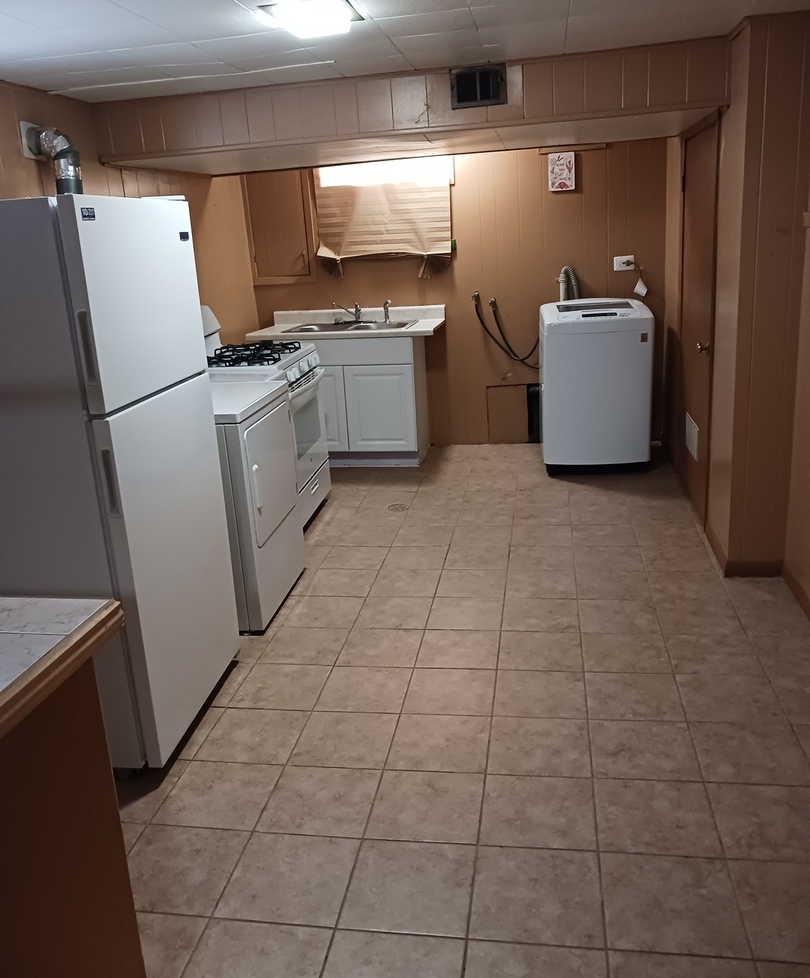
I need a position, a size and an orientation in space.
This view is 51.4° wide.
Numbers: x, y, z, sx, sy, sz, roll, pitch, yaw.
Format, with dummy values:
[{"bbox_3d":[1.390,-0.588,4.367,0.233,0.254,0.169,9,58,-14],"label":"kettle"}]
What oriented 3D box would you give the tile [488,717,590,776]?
[{"bbox_3d":[0.418,0.800,2.621,0.304,0.010,0.304,-1,17,10],"label":"tile"}]

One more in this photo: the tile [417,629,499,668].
[{"bbox_3d":[0.211,0.615,3.224,0.302,0.010,0.302,-1,17,10],"label":"tile"}]

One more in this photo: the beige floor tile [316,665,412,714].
[{"bbox_3d":[-0.140,0.717,3.016,0.304,0.010,0.304,-1,17,10],"label":"beige floor tile"}]

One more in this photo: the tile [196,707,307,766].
[{"bbox_3d":[-0.492,0.813,2.779,0.304,0.010,0.304,-1,17,10],"label":"tile"}]

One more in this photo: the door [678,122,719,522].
[{"bbox_3d":[1.564,-0.864,4.477,0.040,1.918,0.857,-1,16,10],"label":"door"}]

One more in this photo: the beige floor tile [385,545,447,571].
[{"bbox_3d":[0.054,0.346,4.136,0.303,0.010,0.303,-1,17,10],"label":"beige floor tile"}]

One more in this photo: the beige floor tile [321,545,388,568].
[{"bbox_3d":[-0.247,0.352,4.207,0.305,0.010,0.305,-1,17,10],"label":"beige floor tile"}]

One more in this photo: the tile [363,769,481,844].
[{"bbox_3d":[0.065,0.888,2.357,0.301,0.015,0.301,-1,18,10],"label":"tile"}]

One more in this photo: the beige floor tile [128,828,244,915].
[{"bbox_3d":[-0.590,0.988,2.184,0.305,0.010,0.305,-1,17,10],"label":"beige floor tile"}]

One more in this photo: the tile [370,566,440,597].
[{"bbox_3d":[0.007,0.442,3.886,0.304,0.010,0.304,-1,17,10],"label":"tile"}]

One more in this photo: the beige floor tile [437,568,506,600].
[{"bbox_3d":[0.305,0.432,3.772,0.301,0.015,0.301,-1,18,10],"label":"beige floor tile"}]

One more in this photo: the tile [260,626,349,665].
[{"bbox_3d":[-0.392,0.622,3.328,0.302,0.010,0.302,-1,17,10],"label":"tile"}]

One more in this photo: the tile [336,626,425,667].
[{"bbox_3d":[-0.091,0.625,3.306,0.304,0.010,0.304,-1,17,10],"label":"tile"}]

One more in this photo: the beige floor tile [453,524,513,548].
[{"bbox_3d":[0.407,0.252,4.376,0.302,0.010,0.302,-1,17,10],"label":"beige floor tile"}]

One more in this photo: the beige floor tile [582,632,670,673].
[{"bbox_3d":[0.815,0.609,3.130,0.305,0.010,0.305,-1,17,10],"label":"beige floor tile"}]

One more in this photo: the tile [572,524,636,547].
[{"bbox_3d":[1.006,0.243,4.268,0.303,0.010,0.303,-1,17,10],"label":"tile"}]

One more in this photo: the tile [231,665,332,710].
[{"bbox_3d":[-0.441,0.714,3.038,0.303,0.010,0.303,-1,17,10],"label":"tile"}]

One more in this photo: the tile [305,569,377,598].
[{"bbox_3d":[-0.296,0.446,3.939,0.304,0.010,0.304,-1,17,10],"label":"tile"}]

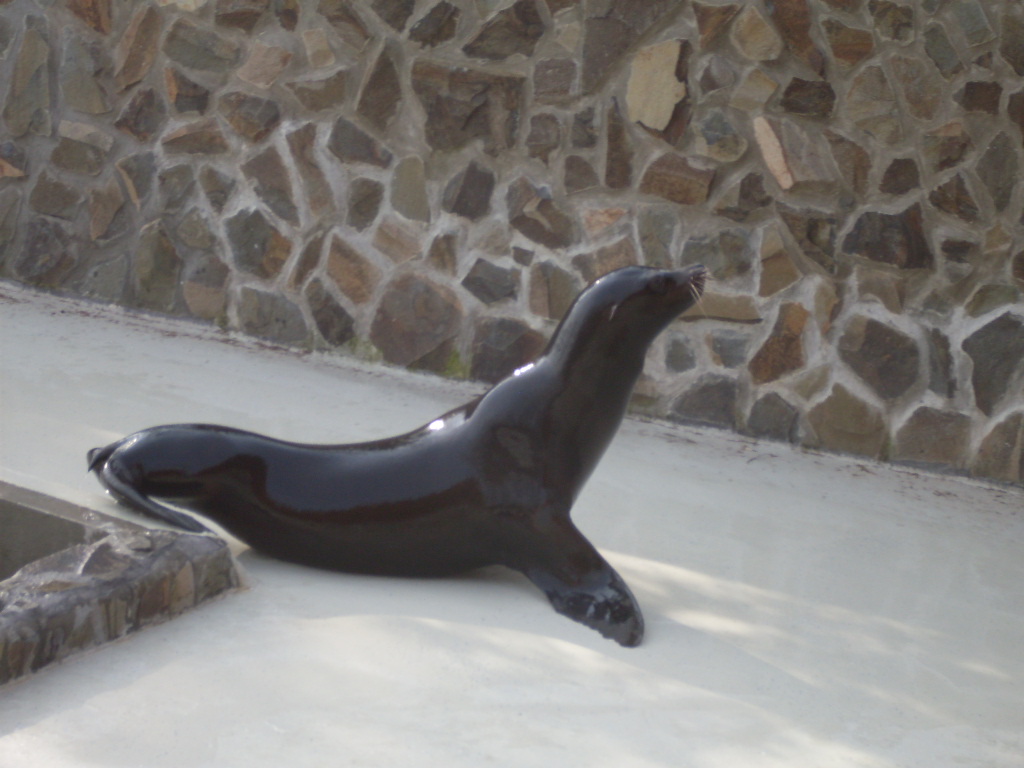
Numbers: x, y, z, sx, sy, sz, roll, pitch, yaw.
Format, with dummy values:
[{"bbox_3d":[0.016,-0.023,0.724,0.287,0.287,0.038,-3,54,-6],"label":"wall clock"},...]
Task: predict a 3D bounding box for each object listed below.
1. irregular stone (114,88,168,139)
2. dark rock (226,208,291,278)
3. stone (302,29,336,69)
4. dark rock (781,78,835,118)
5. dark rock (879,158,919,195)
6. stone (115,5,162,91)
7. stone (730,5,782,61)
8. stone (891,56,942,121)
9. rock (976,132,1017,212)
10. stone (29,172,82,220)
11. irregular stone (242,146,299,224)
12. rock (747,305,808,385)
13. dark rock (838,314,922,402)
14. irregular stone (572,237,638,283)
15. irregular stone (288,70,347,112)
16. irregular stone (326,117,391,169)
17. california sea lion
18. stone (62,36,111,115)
[{"bbox_3d":[-1.055,-0.778,9.687,0.174,0.148,0.069,11,20,26],"label":"irregular stone"},{"bbox_3d":[-0.722,-0.413,9.806,0.233,0.204,0.090,11,21,31],"label":"dark rock"},{"bbox_3d":[-0.465,-0.829,8.294,0.090,0.096,0.070,10,21,27],"label":"stone"},{"bbox_3d":[0.766,-0.737,8.674,0.145,0.101,0.050,11,20,26],"label":"dark rock"},{"bbox_3d":[0.997,-0.536,8.627,0.110,0.099,0.052,11,23,28],"label":"dark rock"},{"bbox_3d":[-0.936,-0.860,8.566,0.137,0.216,0.082,10,21,27],"label":"stone"},{"bbox_3d":[0.640,-0.920,8.829,0.146,0.145,0.080,11,19,28],"label":"stone"},{"bbox_3d":[1.036,-0.753,8.527,0.156,0.161,0.090,11,20,33],"label":"stone"},{"bbox_3d":[1.224,-0.535,8.480,0.102,0.198,0.050,11,20,26],"label":"rock"},{"bbox_3d":[-1.329,-0.555,9.907,0.187,0.141,0.066,11,20,26],"label":"stone"},{"bbox_3d":[-0.697,-0.573,9.729,0.174,0.223,0.096,11,19,28],"label":"irregular stone"},{"bbox_3d":[0.722,-0.113,8.945,0.180,0.249,0.090,11,20,33],"label":"rock"},{"bbox_3d":[0.970,-0.068,8.783,0.244,0.214,0.090,11,20,33],"label":"dark rock"},{"bbox_3d":[0.276,-0.342,9.193,0.226,0.171,0.090,11,20,33],"label":"irregular stone"},{"bbox_3d":[-0.530,-0.833,9.459,0.194,0.134,0.081,11,23,28],"label":"irregular stone"},{"bbox_3d":[-0.412,-0.684,9.444,0.211,0.132,0.084,11,23,28],"label":"irregular stone"},{"bbox_3d":[-0.280,0.024,7.885,1.540,0.830,0.550,8,19,19],"label":"california sea lion"},{"bbox_3d":[-1.227,-0.912,9.863,0.171,0.242,0.102,11,23,28],"label":"stone"}]

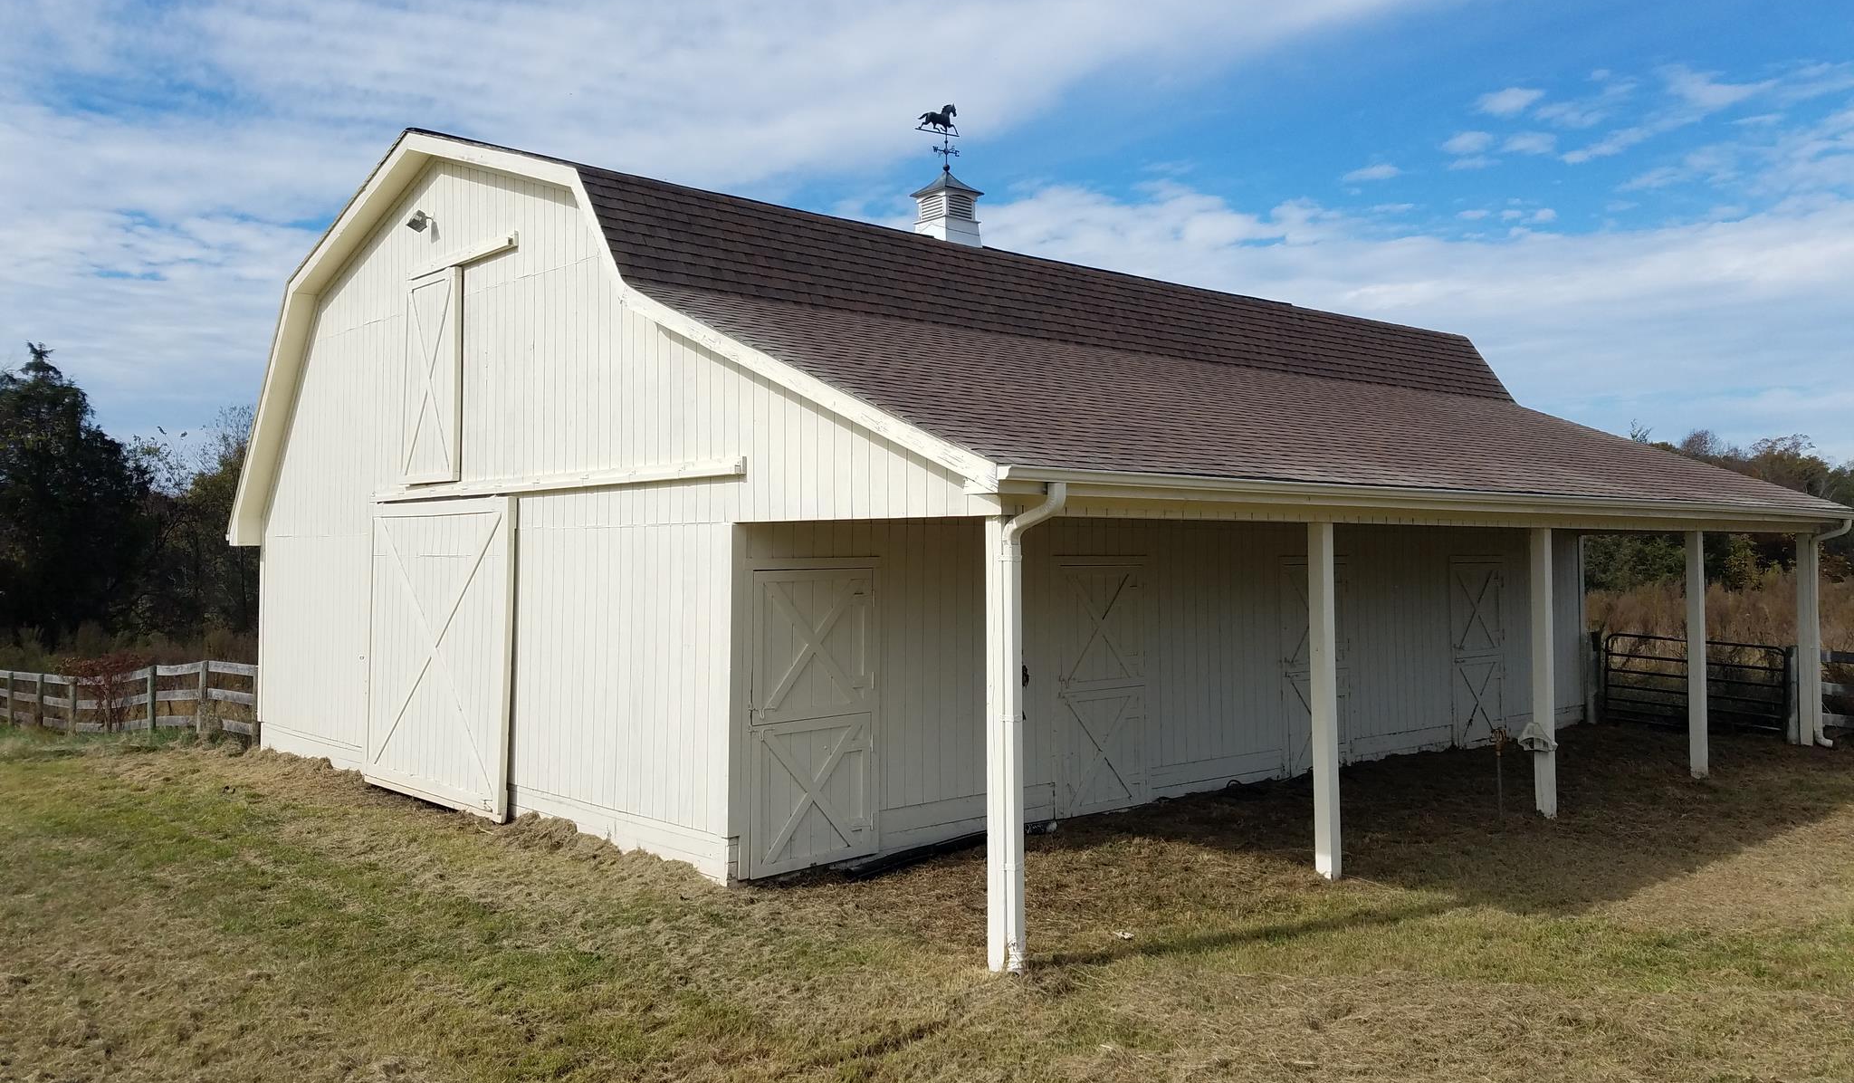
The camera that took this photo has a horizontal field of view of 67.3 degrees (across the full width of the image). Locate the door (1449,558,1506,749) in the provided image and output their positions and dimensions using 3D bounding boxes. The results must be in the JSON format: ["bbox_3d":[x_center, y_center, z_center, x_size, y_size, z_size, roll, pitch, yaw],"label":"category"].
[{"bbox_3d":[7.270,1.415,18.334,1.393,2.429,0.070,1,-1,-42],"label":"door"}]

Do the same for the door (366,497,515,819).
[{"bbox_3d":[-5.110,1.134,14.509,0.130,3.092,3.453,1,-1,-42],"label":"door"}]

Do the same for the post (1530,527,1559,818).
[{"bbox_3d":[5.927,1.248,13.360,0.142,2.729,0.142,1,-1,-42],"label":"post"}]

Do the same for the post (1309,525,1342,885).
[{"bbox_3d":[3.103,1.230,10.850,0.142,2.738,0.142,1,-1,-42],"label":"post"}]

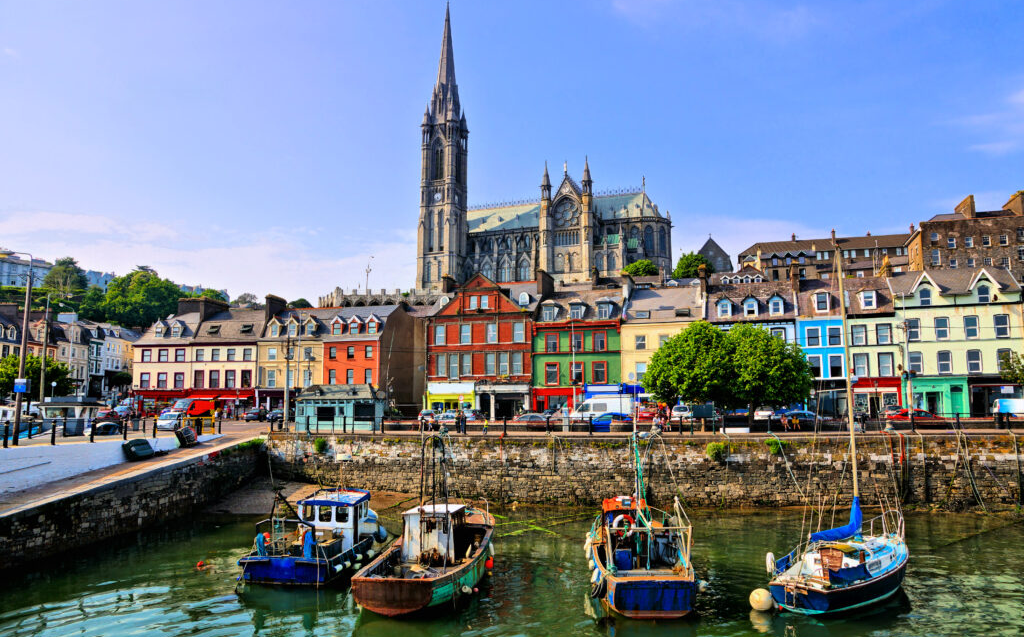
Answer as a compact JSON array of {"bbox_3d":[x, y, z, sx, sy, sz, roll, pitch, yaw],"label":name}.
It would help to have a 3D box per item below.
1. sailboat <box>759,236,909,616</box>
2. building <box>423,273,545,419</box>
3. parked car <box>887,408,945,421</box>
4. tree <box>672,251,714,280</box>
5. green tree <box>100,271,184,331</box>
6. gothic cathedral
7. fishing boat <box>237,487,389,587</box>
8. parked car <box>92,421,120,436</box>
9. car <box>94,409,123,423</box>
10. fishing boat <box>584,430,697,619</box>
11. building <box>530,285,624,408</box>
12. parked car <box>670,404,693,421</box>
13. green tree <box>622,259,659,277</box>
[{"bbox_3d":[12.425,3.486,25.463,8.300,13.100,2.600,6,-10,-40],"label":"sailboat"},{"bbox_3d":[-1.839,3.508,78.452,12.550,15.710,10.500,-3,-8,20],"label":"building"},{"bbox_3d":[32.205,8.014,53.918,4.350,1.450,1.760,-1,-7,6],"label":"parked car"},{"bbox_3d":[43.495,-11.178,162.574,10.000,9.500,10.000,-2,-7,17],"label":"tree"},{"bbox_3d":[-73.680,-3.104,136.395,15.500,14.000,15.500,-2,-7,17],"label":"green tree"},{"bbox_3d":[11.069,-52.147,203.135,67.000,91.400,37.000,-3,-7,21],"label":"gothic cathedral"},{"bbox_3d":[-7.750,9.053,29.535,3.500,3.150,7.500,-2,-8,12],"label":"fishing boat"},{"bbox_3d":[-31.260,8.670,52.334,1.750,1.450,4.100,-4,-8,27],"label":"parked car"},{"bbox_3d":[-44.690,10.863,75.228,1.750,1.450,4.100,-1,-7,8],"label":"car"},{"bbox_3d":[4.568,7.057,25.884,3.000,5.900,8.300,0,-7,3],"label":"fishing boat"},{"bbox_3d":[7.849,4.076,73.401,9.140,14.200,9.800,-2,-7,17],"label":"building"},{"bbox_3d":[15.608,8.867,62.882,1.750,1.550,4.200,-2,-8,16],"label":"parked car"},{"bbox_3d":[31.292,-10.535,164.510,8.800,7.500,8.800,-2,-7,17],"label":"green tree"}]

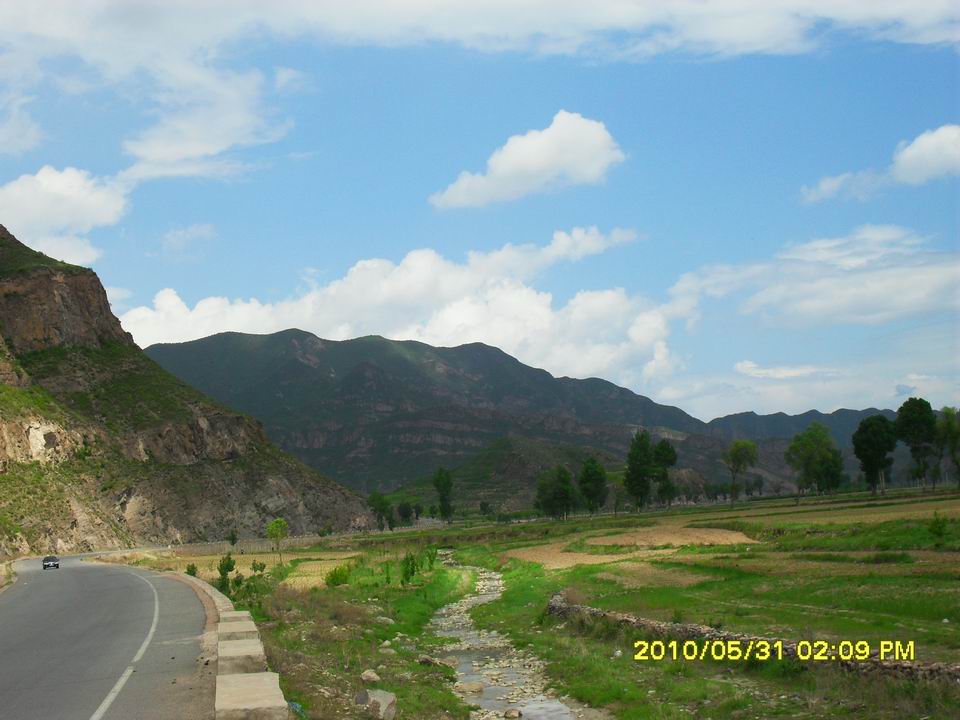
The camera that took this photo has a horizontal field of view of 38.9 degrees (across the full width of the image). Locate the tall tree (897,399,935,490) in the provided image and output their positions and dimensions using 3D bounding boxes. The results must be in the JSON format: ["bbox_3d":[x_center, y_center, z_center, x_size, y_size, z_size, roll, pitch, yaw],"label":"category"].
[{"bbox_3d":[48.850,9.340,152.070,4.340,10.520,4.340,-1,-8,0],"label":"tall tree"}]

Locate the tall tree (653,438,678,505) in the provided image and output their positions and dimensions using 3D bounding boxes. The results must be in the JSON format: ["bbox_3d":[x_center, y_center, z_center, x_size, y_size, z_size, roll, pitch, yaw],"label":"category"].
[{"bbox_3d":[28.310,17.170,207.370,3.850,10.380,3.850,-1,-8,0],"label":"tall tree"}]

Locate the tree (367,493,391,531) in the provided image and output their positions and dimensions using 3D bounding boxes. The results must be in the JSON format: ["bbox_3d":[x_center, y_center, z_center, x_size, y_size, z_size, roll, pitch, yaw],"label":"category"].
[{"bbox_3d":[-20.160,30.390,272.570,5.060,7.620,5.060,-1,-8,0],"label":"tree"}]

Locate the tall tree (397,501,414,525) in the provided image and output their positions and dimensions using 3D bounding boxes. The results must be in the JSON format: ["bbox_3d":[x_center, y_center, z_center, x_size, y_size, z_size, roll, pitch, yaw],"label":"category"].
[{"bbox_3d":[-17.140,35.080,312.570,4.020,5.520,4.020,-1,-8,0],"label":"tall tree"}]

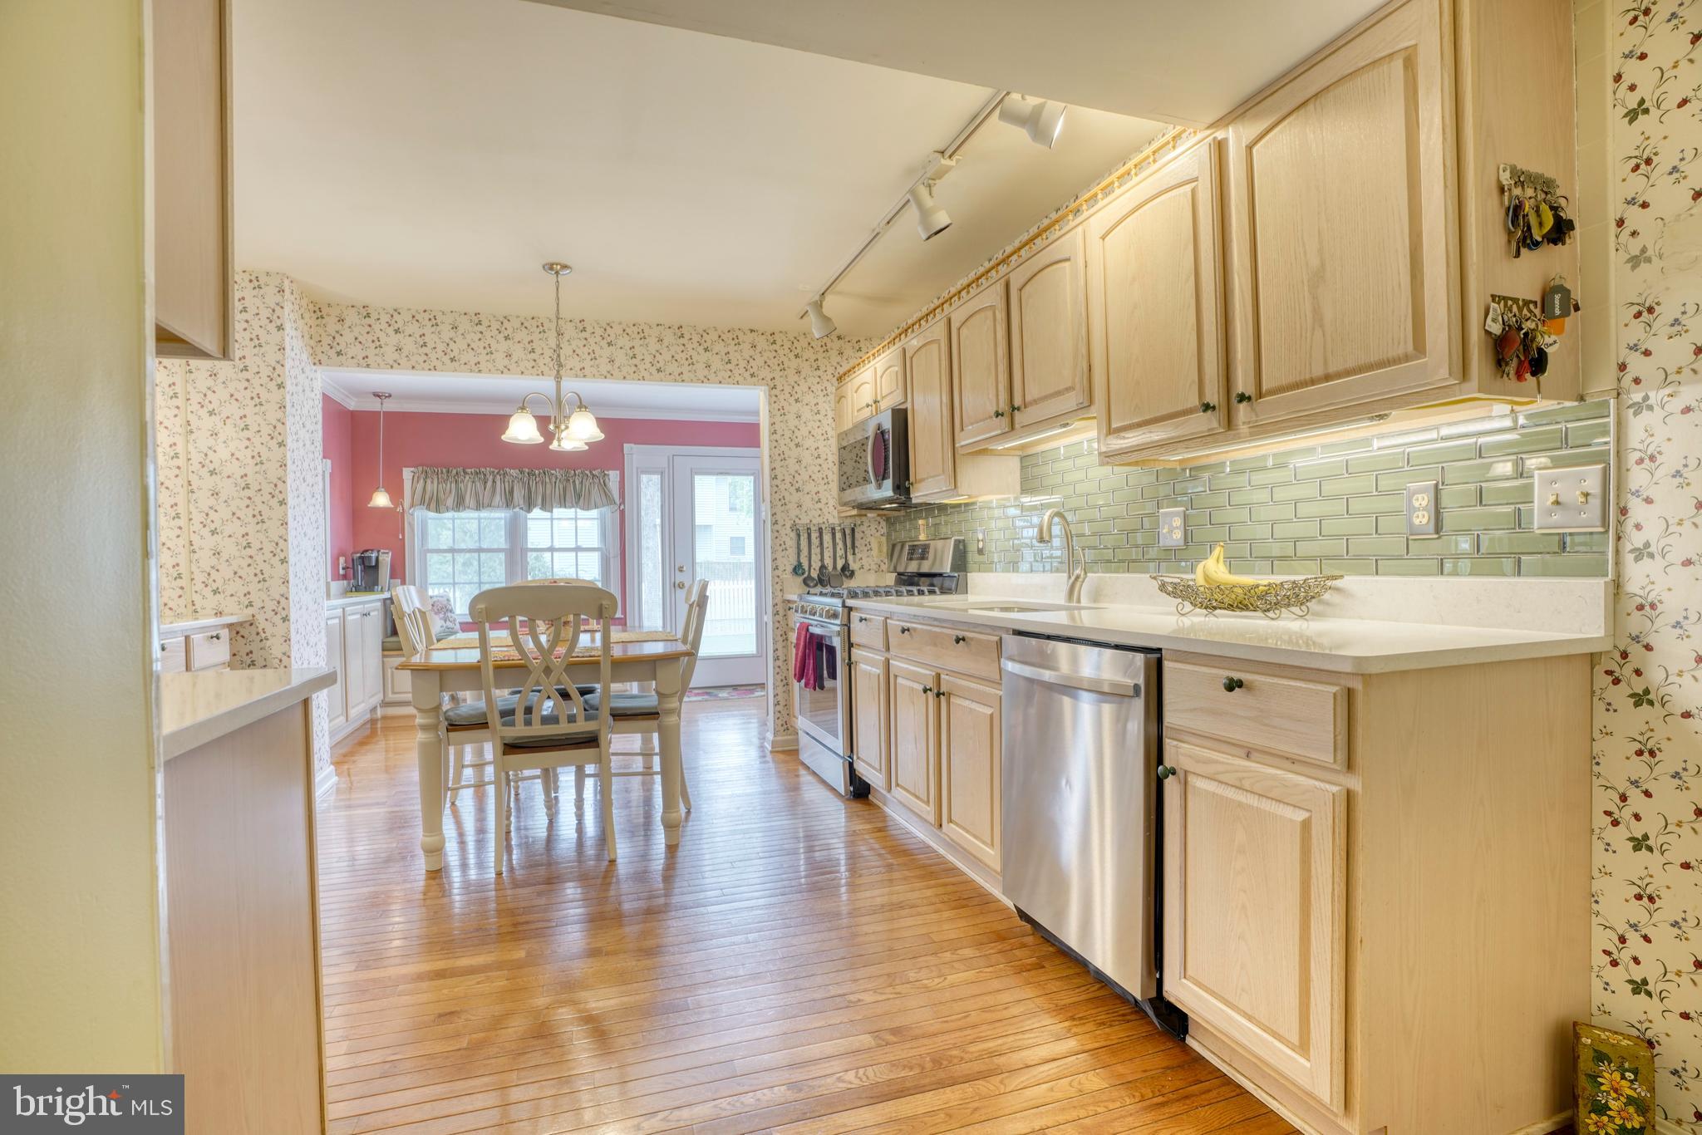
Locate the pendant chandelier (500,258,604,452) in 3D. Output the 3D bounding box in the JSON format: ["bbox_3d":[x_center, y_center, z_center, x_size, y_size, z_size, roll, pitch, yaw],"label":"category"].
[{"bbox_3d":[-1.326,-0.937,3.370,0.460,0.850,0.440,-1,0,-20],"label":"pendant chandelier"}]

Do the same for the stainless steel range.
[{"bbox_3d":[0.145,0.462,3.913,0.733,1.188,0.752,-1,0,-19],"label":"stainless steel range"}]

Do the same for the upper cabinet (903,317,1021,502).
[{"bbox_3d":[0.497,-0.689,3.389,0.340,0.740,0.460,-1,0,-20],"label":"upper cabinet"}]

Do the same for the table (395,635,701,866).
[{"bbox_3d":[-1.297,0.703,3.393,1.010,0.743,1.435,-1,0,-19],"label":"table"}]

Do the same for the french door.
[{"bbox_3d":[-1.330,0.004,6.736,1.280,2.110,0.120,-1,0,-17],"label":"french door"}]

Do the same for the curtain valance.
[{"bbox_3d":[-2.710,-0.616,6.142,1.554,0.342,0.129,-1,0,-19],"label":"curtain valance"}]

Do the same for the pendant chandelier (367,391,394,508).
[{"bbox_3d":[-3.492,-0.863,5.636,0.195,0.830,0.195,-1,0,-20],"label":"pendant chandelier"}]

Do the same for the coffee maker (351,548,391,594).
[{"bbox_3d":[-3.543,0.045,5.573,0.277,0.317,0.247,-1,0,44],"label":"coffee maker"}]

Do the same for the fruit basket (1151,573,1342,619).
[{"bbox_3d":[1.034,0.080,2.001,0.450,0.110,0.230,-1,0,40],"label":"fruit basket"}]

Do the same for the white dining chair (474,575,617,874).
[{"bbox_3d":[-1.189,0.582,2.972,0.490,1.010,0.550,-1,0,-20],"label":"white dining chair"}]

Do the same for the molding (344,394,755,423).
[{"bbox_3d":[-2.288,-1.323,6.354,3.350,0.130,0.110,-1,0,-17],"label":"molding"}]

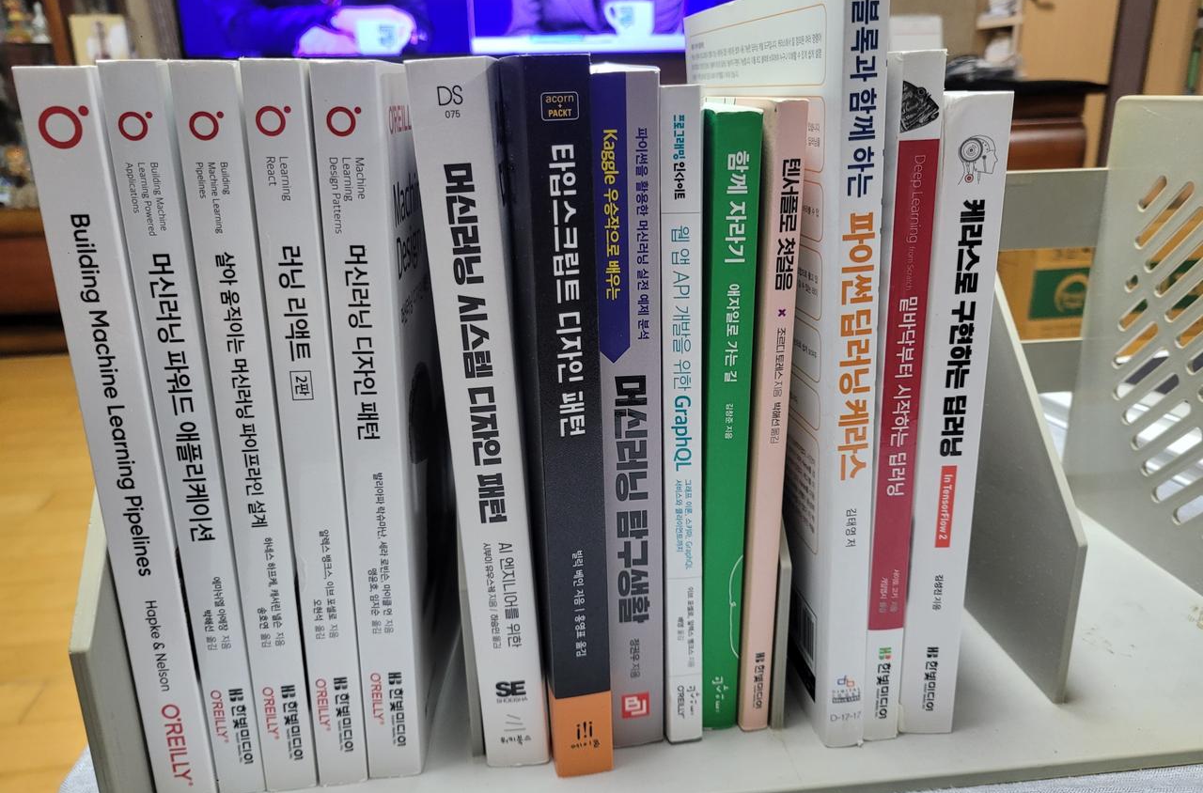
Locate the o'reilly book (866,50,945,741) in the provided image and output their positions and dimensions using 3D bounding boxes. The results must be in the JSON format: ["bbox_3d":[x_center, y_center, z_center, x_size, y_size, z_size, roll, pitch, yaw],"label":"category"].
[{"bbox_3d":[0.083,-0.015,0.375,0.013,0.233,0.183,-5,19,-6],"label":"o'reilly book"}]

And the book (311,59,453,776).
[{"bbox_3d":[-0.083,-0.008,0.364,0.018,0.235,0.183,-2,19,-8],"label":"book"}]

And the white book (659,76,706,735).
[{"bbox_3d":[0.017,-0.009,0.372,0.012,0.226,0.170,-4,19,-5],"label":"white book"}]

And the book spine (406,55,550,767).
[{"bbox_3d":[-0.042,-0.011,0.370,0.022,0.235,0.188,-4,19,-3],"label":"book spine"}]

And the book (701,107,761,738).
[{"bbox_3d":[0.036,-0.004,0.370,0.014,0.218,0.150,-2,19,-4],"label":"book"}]

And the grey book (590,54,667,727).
[{"bbox_3d":[-0.002,-0.010,0.373,0.019,0.230,0.176,-4,19,-7],"label":"grey book"}]

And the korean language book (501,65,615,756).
[{"bbox_3d":[-0.021,-0.009,0.365,0.018,0.235,0.188,-4,19,-7],"label":"korean language book"}]

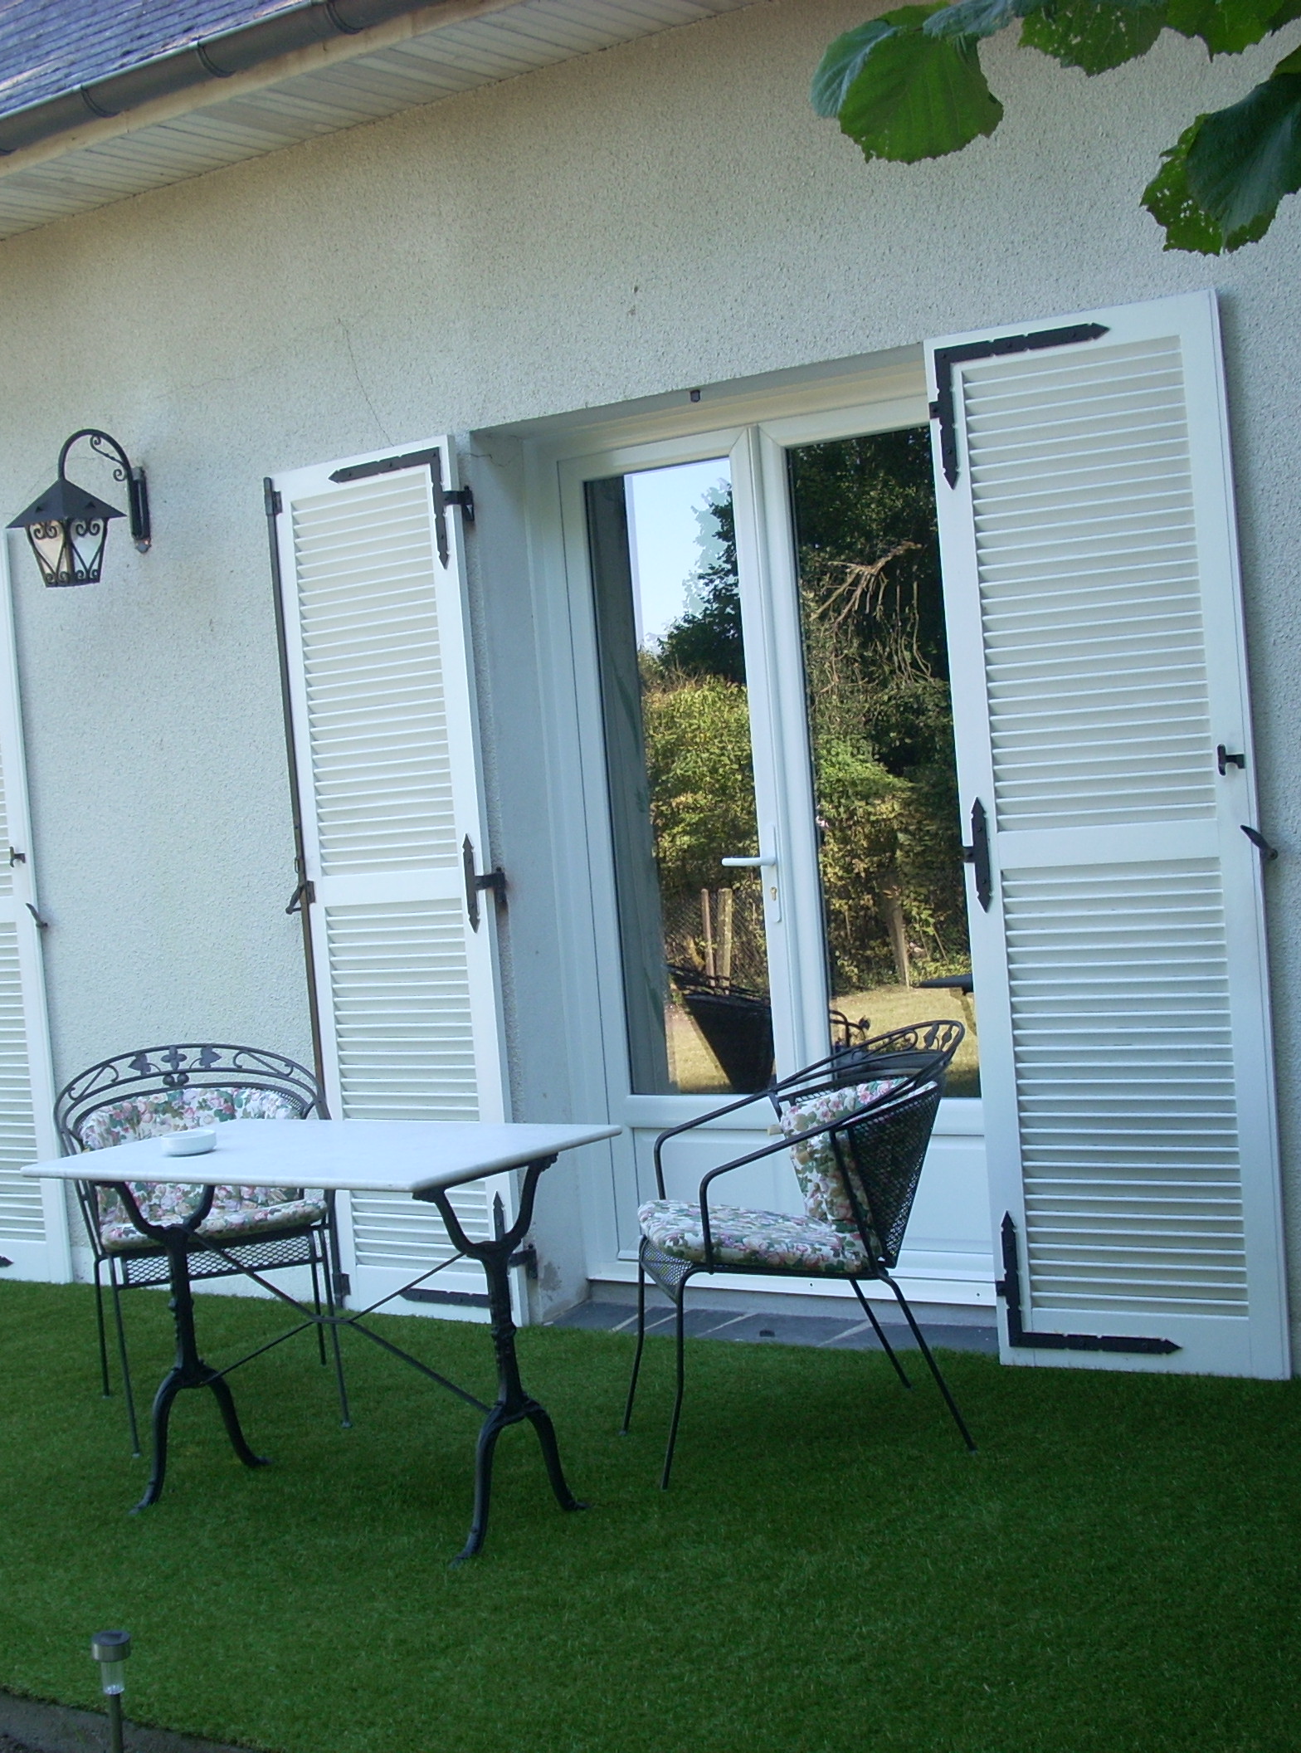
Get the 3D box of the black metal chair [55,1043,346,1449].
[{"bbox_3d":[-0.982,0.797,5.624,0.610,0.800,0.721,-5,1,-15],"label":"black metal chair"}]

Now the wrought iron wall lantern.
[{"bbox_3d":[-1.496,-0.982,6.658,0.220,0.417,0.378,-3,2,38],"label":"wrought iron wall lantern"}]

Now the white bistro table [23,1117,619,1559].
[{"bbox_3d":[-0.599,0.858,4.712,1.010,0.693,0.590,-3,2,36],"label":"white bistro table"}]

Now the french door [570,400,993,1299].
[{"bbox_3d":[0.304,-0.068,6.020,1.182,2.130,0.100,-3,2,38],"label":"french door"}]

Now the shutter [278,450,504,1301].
[{"bbox_3d":[-0.633,0.030,6.260,0.605,2.150,0.045,-3,2,38],"label":"shutter"}]

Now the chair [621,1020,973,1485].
[{"bbox_3d":[0.285,0.717,4.943,0.696,0.800,0.610,-5,1,-14],"label":"chair"}]

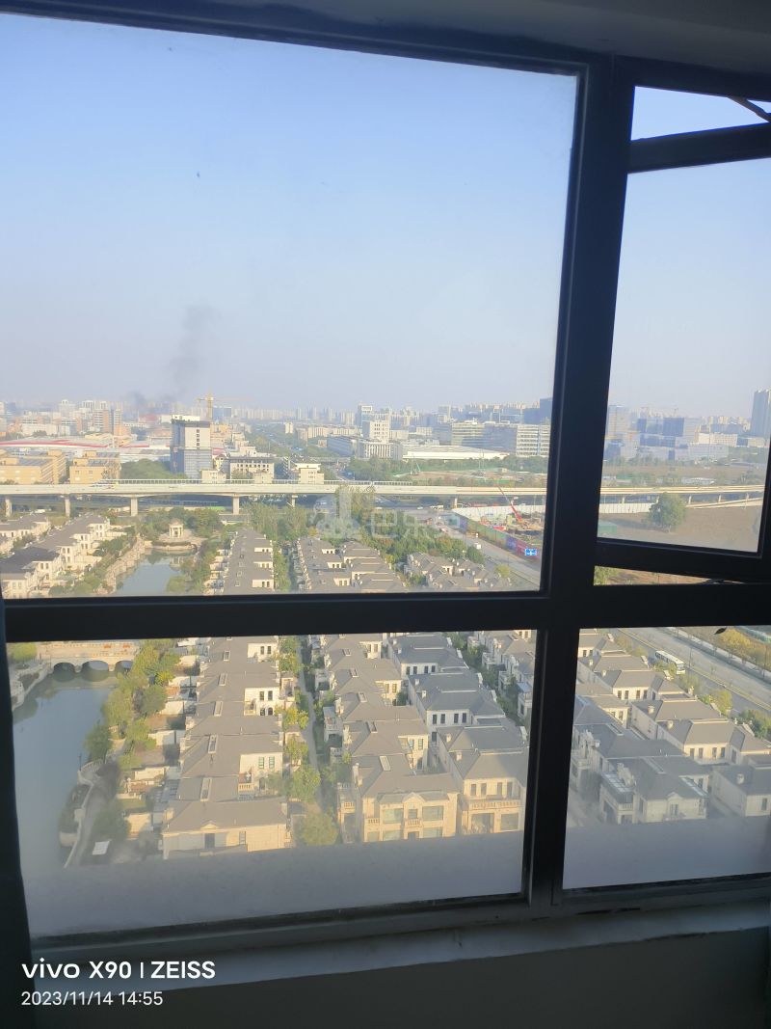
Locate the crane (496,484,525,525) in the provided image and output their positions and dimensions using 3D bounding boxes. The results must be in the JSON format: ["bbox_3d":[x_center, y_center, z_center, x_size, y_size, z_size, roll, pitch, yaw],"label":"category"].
[{"bbox_3d":[66.130,-4.950,362.000,14.200,21.300,4.000,1,8,0],"label":"crane"}]

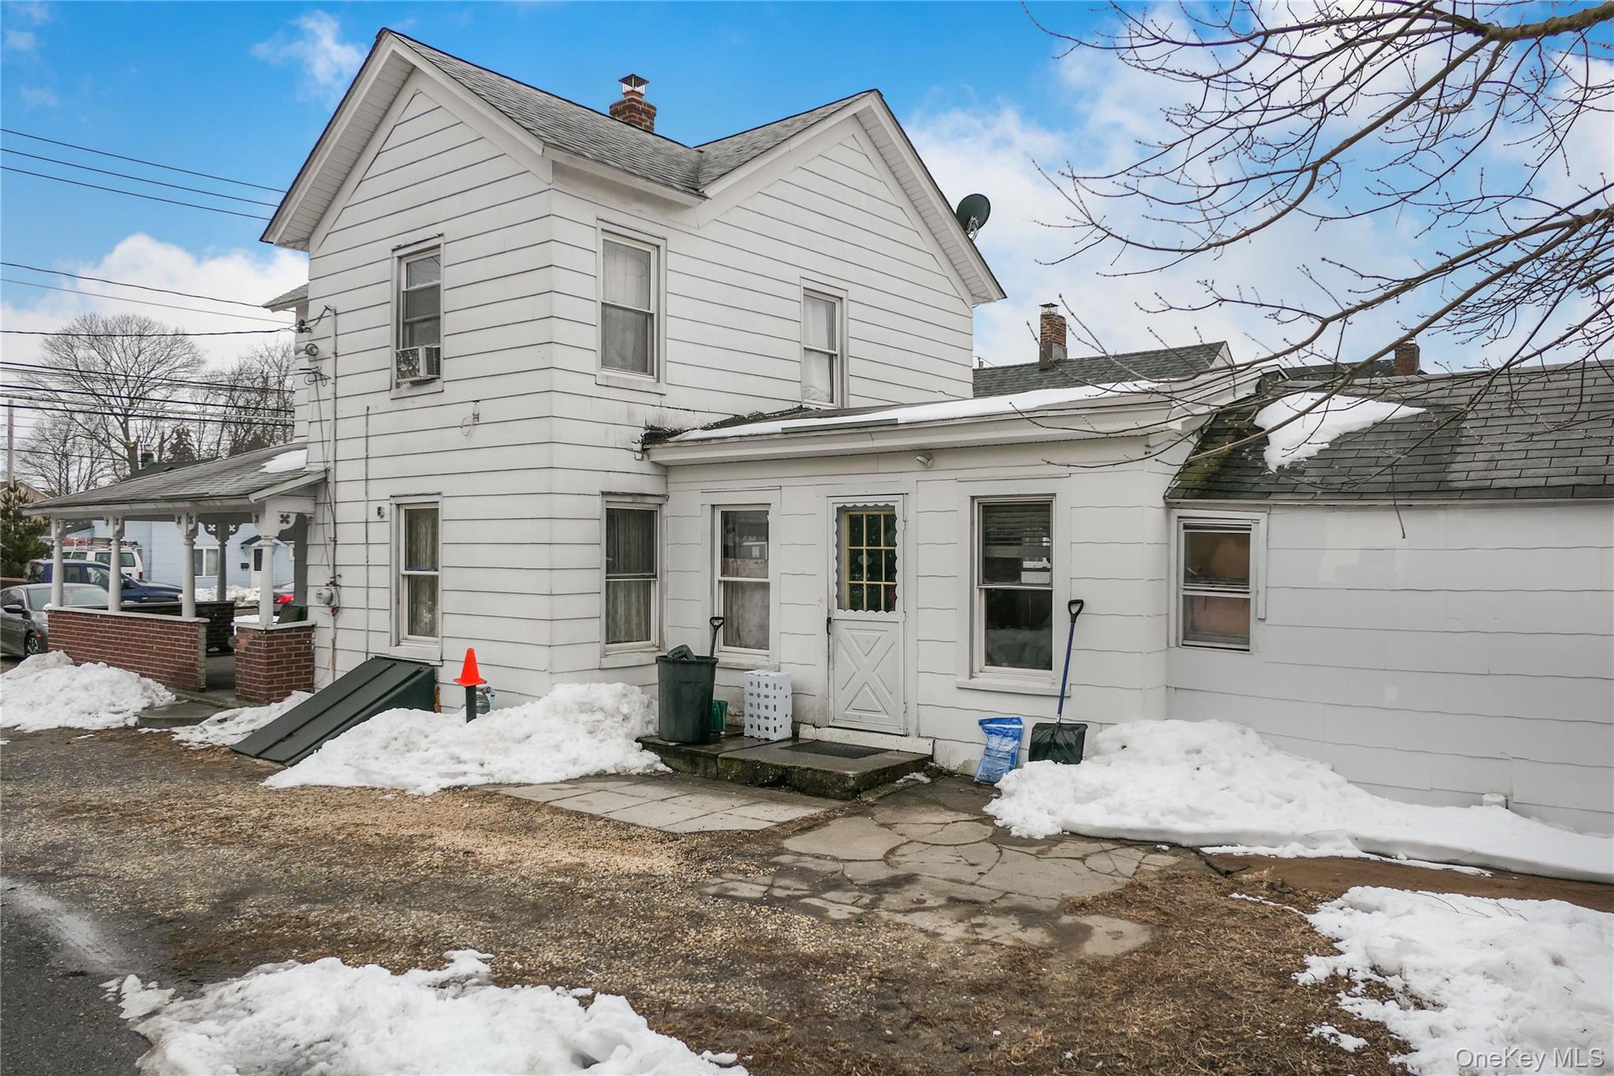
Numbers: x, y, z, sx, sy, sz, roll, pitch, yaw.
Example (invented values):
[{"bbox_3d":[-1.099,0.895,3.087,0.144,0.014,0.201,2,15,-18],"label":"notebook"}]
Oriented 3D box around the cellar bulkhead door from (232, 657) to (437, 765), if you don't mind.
[{"bbox_3d":[-4.482,1.624,10.234,1.019,0.775,1.465,0,0,36],"label":"cellar bulkhead door"}]

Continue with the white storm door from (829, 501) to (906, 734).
[{"bbox_3d":[0.506,0.654,9.341,0.773,2.030,0.060,0,0,36],"label":"white storm door"}]

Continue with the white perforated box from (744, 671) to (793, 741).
[{"bbox_3d":[-0.341,1.459,9.380,0.345,0.545,0.240,0,0,37],"label":"white perforated box"}]

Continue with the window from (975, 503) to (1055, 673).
[{"bbox_3d":[1.643,0.387,8.568,0.687,1.370,0.110,0,0,36],"label":"window"}]

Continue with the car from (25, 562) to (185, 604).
[{"bbox_3d":[-20.268,1.542,29.665,1.950,1.860,5.300,0,0,37],"label":"car"}]

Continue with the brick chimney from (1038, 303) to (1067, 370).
[{"bbox_3d":[5.536,-4.526,24.200,0.360,1.450,0.580,0,0,36],"label":"brick chimney"}]

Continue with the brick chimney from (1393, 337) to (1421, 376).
[{"bbox_3d":[14.210,-4.260,25.500,0.450,1.000,0.480,0,0,36],"label":"brick chimney"}]

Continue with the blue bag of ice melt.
[{"bbox_3d":[1.514,1.679,8.501,0.370,0.530,0.160,0,0,36],"label":"blue bag of ice melt"}]

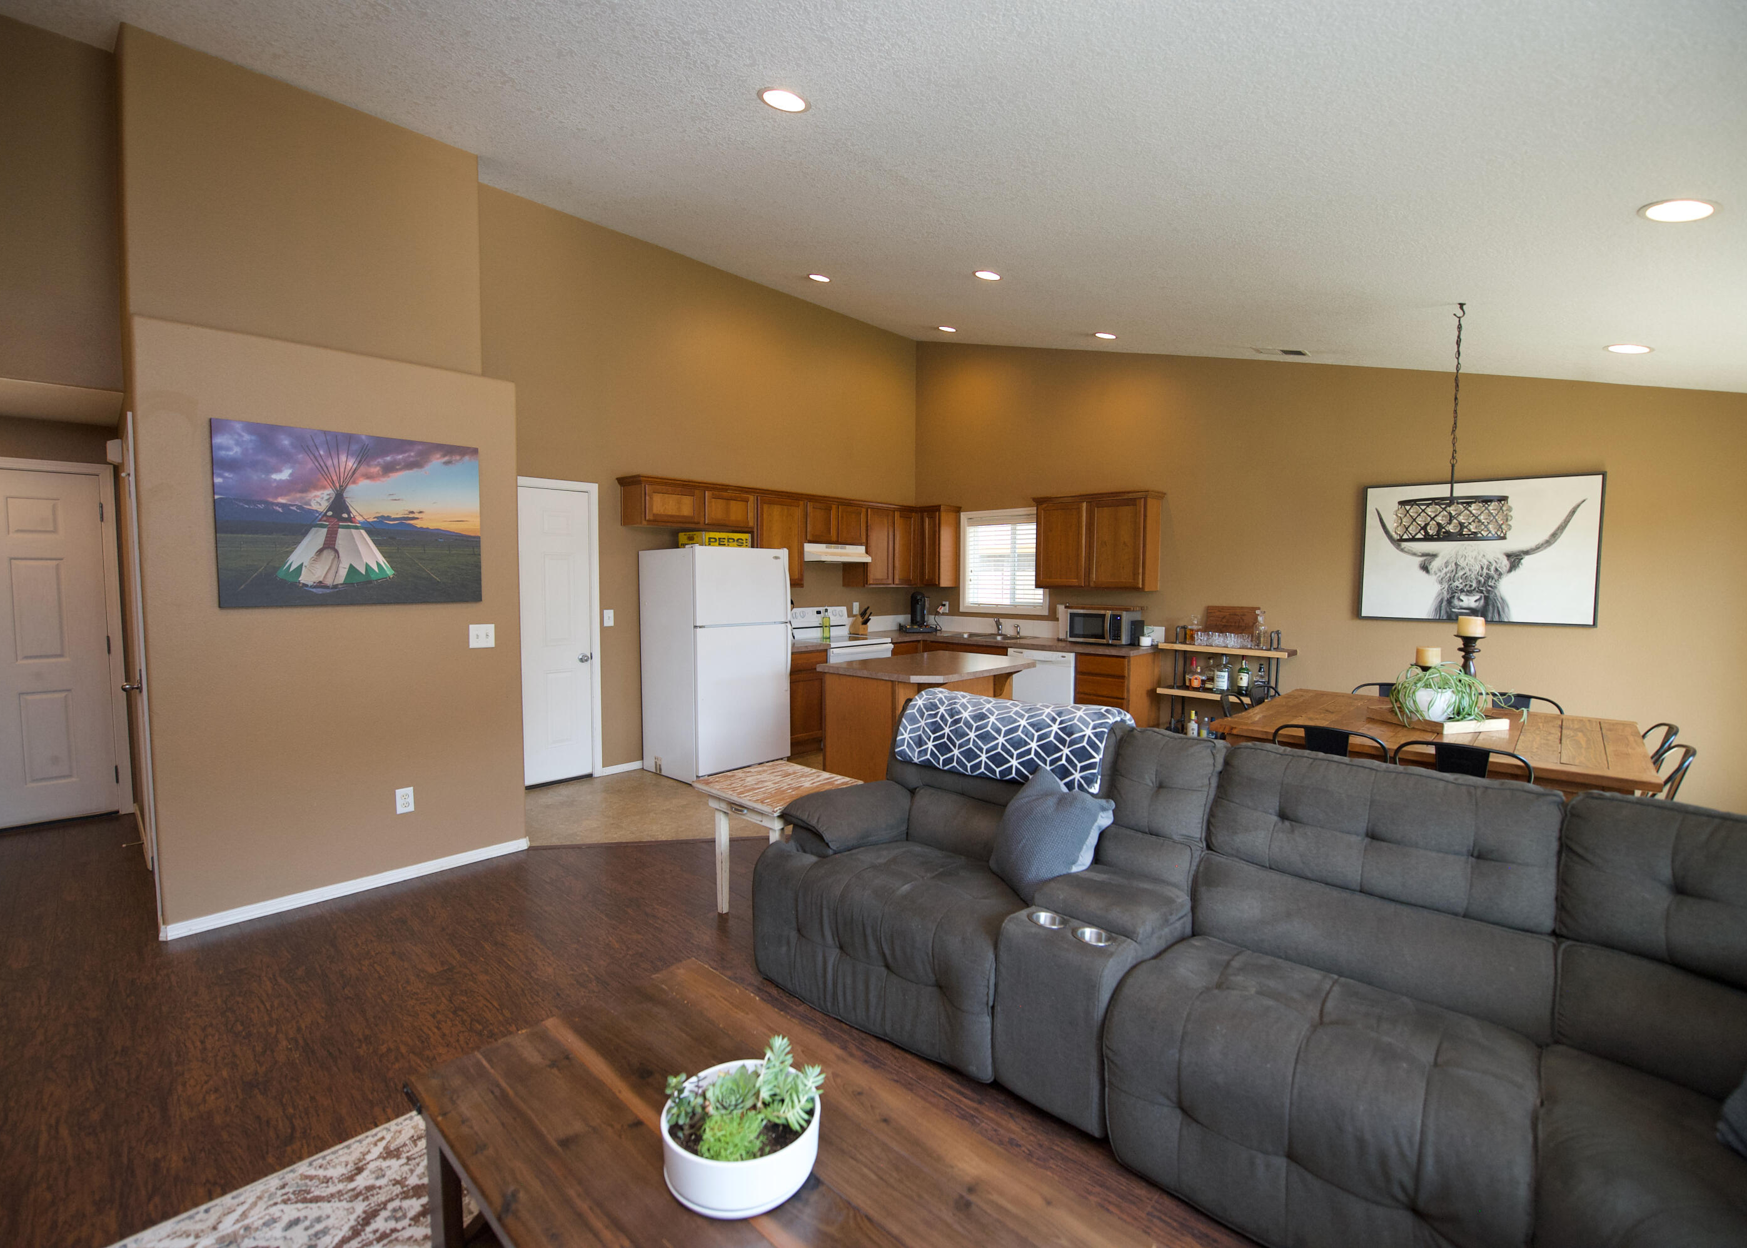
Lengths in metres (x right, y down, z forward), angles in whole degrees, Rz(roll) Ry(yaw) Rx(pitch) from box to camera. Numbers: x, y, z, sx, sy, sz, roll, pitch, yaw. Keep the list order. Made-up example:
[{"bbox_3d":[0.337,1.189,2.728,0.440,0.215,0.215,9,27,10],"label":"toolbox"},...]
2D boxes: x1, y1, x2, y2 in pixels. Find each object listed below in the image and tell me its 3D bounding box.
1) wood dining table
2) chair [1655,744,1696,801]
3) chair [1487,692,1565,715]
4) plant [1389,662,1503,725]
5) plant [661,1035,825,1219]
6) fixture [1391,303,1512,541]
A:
[{"bbox_3d":[2.686,0.861,3.556,1.490,0.768,1.530,4,5,44],"label":"wood dining table"},{"bbox_3d":[2.941,0.872,2.972,0.502,0.844,0.442,4,5,44],"label":"chair"},{"bbox_3d":[3.332,0.809,3.865,0.460,0.840,0.440,-3,5,-44],"label":"chair"},{"bbox_3d":[2.801,0.335,3.566,0.412,0.281,0.382,4,5,44],"label":"plant"},{"bbox_3d":[-0.212,0.823,1.250,0.265,0.175,0.265,0,3,1],"label":"plant"},{"bbox_3d":[2.662,-0.920,3.344,0.432,1.060,0.432,4,5,44],"label":"fixture"}]

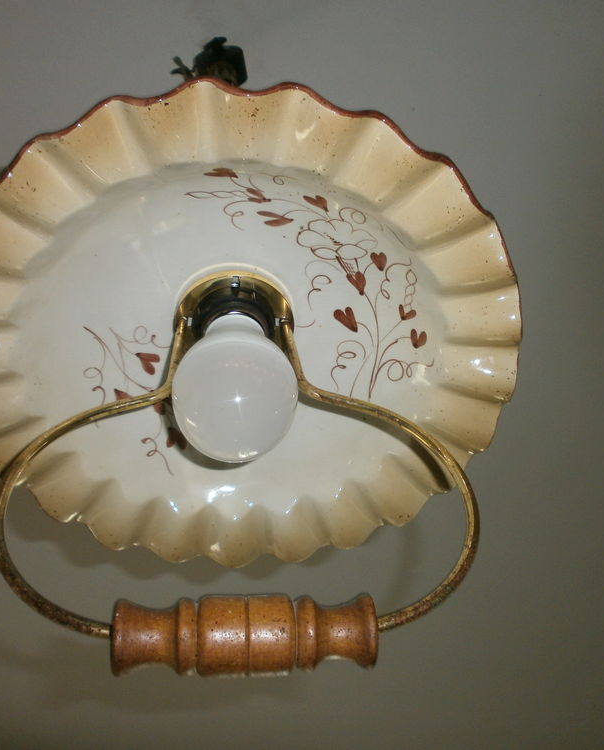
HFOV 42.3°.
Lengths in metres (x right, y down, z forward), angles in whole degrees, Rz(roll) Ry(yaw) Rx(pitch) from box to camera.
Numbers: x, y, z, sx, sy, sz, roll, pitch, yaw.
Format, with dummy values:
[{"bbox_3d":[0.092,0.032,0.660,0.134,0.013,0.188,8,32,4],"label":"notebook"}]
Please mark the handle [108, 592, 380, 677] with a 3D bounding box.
[{"bbox_3d":[-0.019,0.091,0.275,0.093,0.027,0.027,1,-54,-7],"label":"handle"}]

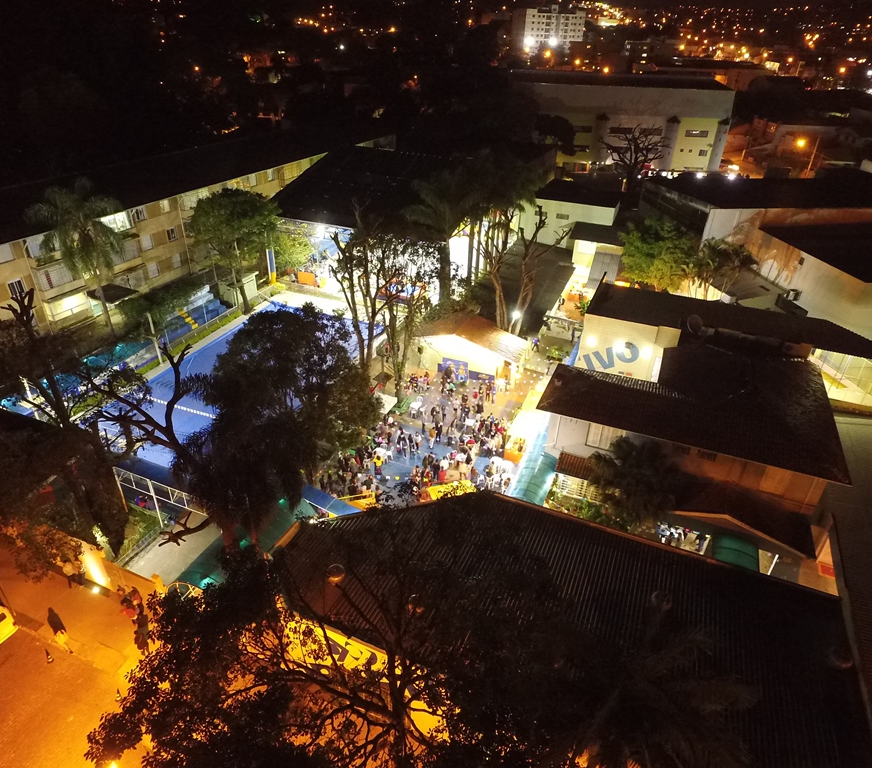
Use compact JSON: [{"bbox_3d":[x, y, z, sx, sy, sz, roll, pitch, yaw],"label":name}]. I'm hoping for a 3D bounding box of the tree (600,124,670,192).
[{"bbox_3d":[30.384,-33.512,91.872,10.500,12.000,10.000,2,29,0],"label":"tree"}]

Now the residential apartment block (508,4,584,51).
[{"bbox_3d":[57.352,-181.641,306.362,32.000,23.500,22.000,-4,30,-10],"label":"residential apartment block"}]

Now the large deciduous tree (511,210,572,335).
[{"bbox_3d":[9.043,-9.699,53.818,5.400,12.000,5.000,2,29,0],"label":"large deciduous tree"}]

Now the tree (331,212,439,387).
[{"bbox_3d":[-3.586,-6.208,45.930,8.200,12.900,8.000,2,29,0],"label":"tree"}]

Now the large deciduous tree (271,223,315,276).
[{"bbox_3d":[-15.798,-14.710,66.061,5.000,6.200,5.000,2,29,0],"label":"large deciduous tree"}]

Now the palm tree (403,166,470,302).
[{"bbox_3d":[0.017,-14.869,60.496,6.600,13.900,6.600,2,29,0],"label":"palm tree"}]

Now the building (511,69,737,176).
[{"bbox_3d":[35.385,-53.581,120.646,41.000,17.000,20.000,2,29,0],"label":"building"}]

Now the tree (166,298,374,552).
[{"bbox_3d":[-7.966,1.770,32.833,10.000,12.400,9.000,2,29,0],"label":"tree"}]

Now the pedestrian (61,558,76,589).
[{"bbox_3d":[-18.294,9.583,29.400,0.450,1.740,0.580,12,31,17],"label":"pedestrian"}]

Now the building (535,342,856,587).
[{"bbox_3d":[15.368,2.610,37.468,16.000,7.000,15.000,13,31,19],"label":"building"}]

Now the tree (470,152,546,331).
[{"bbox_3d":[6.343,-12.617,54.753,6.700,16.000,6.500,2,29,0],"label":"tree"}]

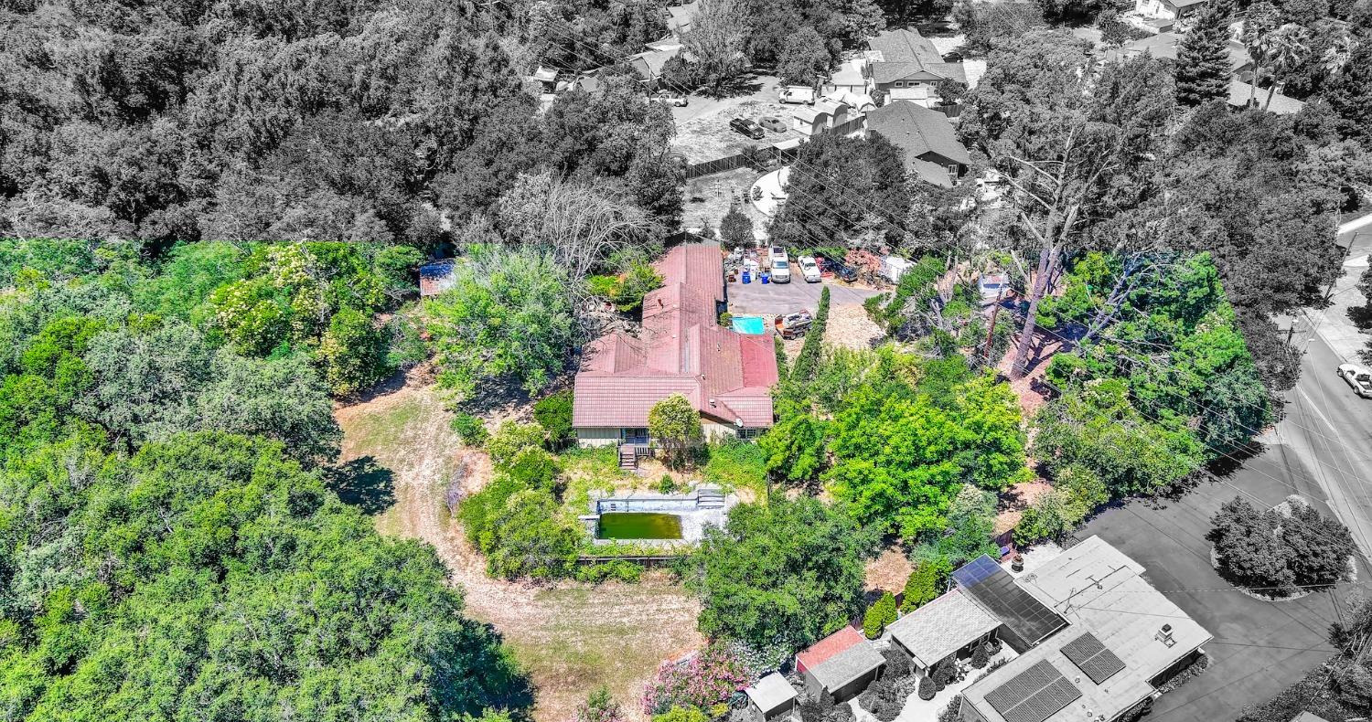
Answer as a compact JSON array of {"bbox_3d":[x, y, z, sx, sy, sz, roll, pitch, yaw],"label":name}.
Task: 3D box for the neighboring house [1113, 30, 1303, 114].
[{"bbox_3d":[84.724,-47.319,180.347,26.000,5.000,20.000,23,41,29],"label":"neighboring house"}]

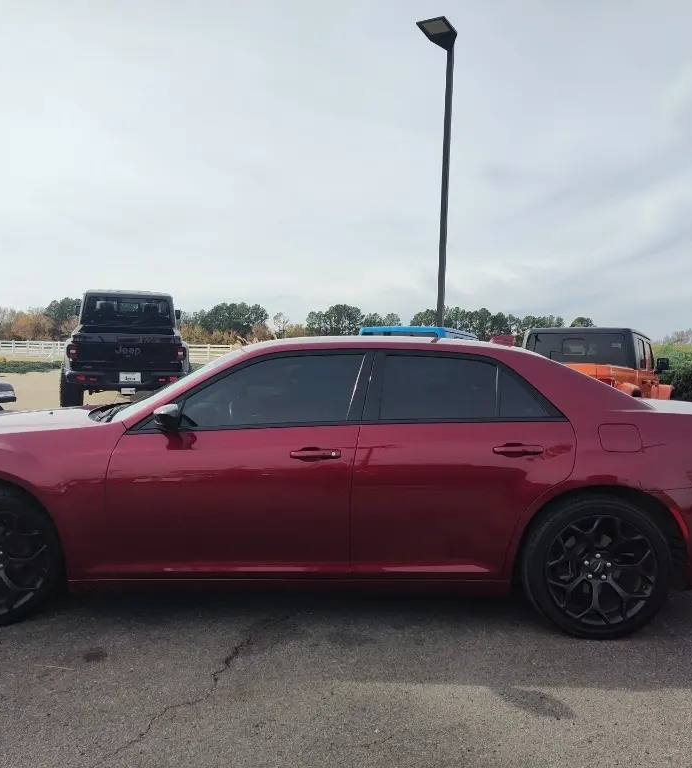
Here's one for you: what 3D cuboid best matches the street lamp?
[{"bbox_3d":[1.930,-3.500,15.050,0.600,8.450,1.250,3,3,29],"label":"street lamp"}]

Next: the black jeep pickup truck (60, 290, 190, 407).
[{"bbox_3d":[-3.860,-0.420,12.050,1.970,2.100,5.350,0,3,-17],"label":"black jeep pickup truck"}]

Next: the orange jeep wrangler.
[{"bbox_3d":[3.660,0.139,10.200,1.920,1.880,5.350,3,4,32],"label":"orange jeep wrangler"}]

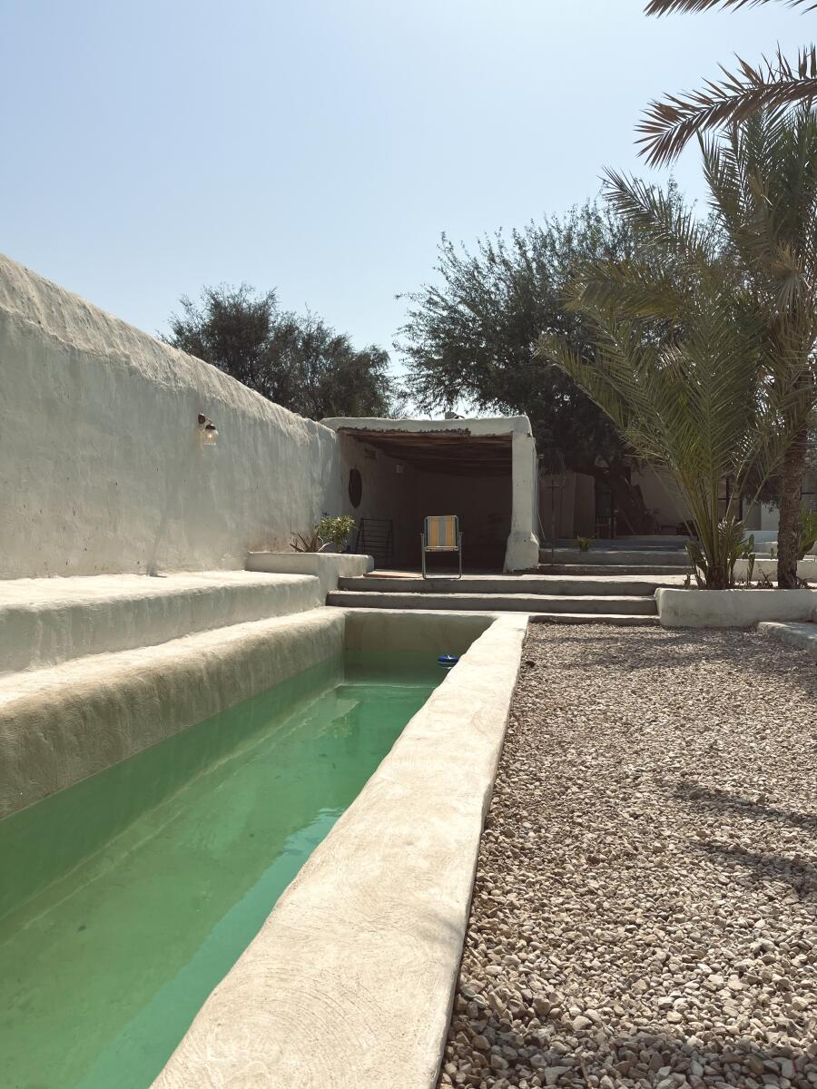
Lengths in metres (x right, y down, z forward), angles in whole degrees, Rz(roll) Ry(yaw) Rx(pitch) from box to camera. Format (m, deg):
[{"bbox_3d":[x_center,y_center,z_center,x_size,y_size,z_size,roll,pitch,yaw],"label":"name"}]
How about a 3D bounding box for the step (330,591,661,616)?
[{"bbox_3d":[0.930,0.667,9.420,3.650,0.150,0.800,0,-1,15],"label":"step"}]

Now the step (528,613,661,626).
[{"bbox_3d":[1.890,0.773,8.320,1.300,0.090,0.400,0,-1,15],"label":"step"}]

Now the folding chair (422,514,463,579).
[{"bbox_3d":[0.420,0.035,10.450,0.530,0.790,0.540,0,-1,4],"label":"folding chair"}]

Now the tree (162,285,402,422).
[{"bbox_3d":[-3.800,-3.700,24.000,7.200,8.000,6.800,0,-1,0],"label":"tree"}]

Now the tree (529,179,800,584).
[{"bbox_3d":[2.730,-1.700,8.500,2.800,4.350,2.700,0,-1,0],"label":"tree"}]

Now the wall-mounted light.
[{"bbox_3d":[-2.090,-1.190,8.500,0.210,0.340,0.150,0,-1,9],"label":"wall-mounted light"}]

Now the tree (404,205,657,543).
[{"bbox_3d":[2.900,-3.700,17.300,6.400,7.400,6.200,0,-1,0],"label":"tree"}]

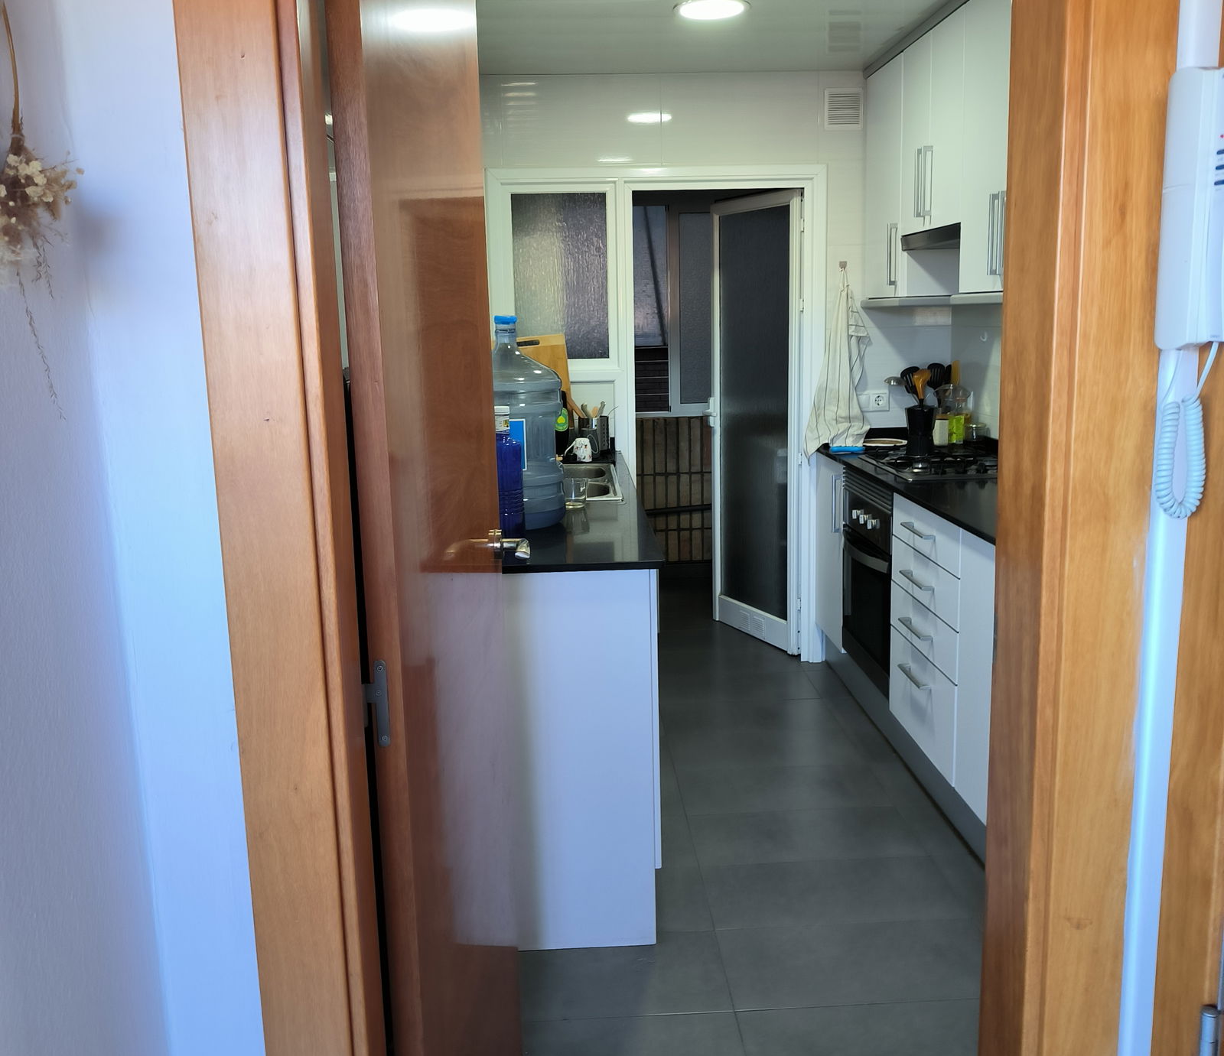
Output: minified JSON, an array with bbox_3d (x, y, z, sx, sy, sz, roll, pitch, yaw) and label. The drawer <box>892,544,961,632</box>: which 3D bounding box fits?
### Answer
[{"bbox_3d":[1.102,0.136,3.167,0.467,0.141,0.585,-2,11,-2],"label":"drawer"}]

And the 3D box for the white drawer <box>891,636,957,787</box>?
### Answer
[{"bbox_3d":[1.110,0.477,3.230,0.467,0.275,0.588,-2,11,-2],"label":"white drawer"}]

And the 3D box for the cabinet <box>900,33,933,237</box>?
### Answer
[{"bbox_3d":[1.145,-1.252,3.630,0.345,0.585,0.295,-2,11,-2],"label":"cabinet"}]

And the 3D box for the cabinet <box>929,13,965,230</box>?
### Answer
[{"bbox_3d":[1.176,-1.224,3.418,0.350,0.598,0.290,-2,10,-2],"label":"cabinet"}]

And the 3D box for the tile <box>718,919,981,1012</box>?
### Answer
[{"bbox_3d":[0.542,0.948,2.457,0.600,0.010,0.308,-2,11,-2],"label":"tile"}]

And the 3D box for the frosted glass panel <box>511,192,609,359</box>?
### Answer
[{"bbox_3d":[-0.192,-0.943,4.257,0.354,0.604,0.015,-2,11,-2],"label":"frosted glass panel"}]

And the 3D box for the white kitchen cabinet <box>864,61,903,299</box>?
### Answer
[{"bbox_3d":[1.132,-1.223,3.998,0.345,0.784,0.417,-2,11,-2],"label":"white kitchen cabinet"}]

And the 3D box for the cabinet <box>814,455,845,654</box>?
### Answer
[{"bbox_3d":[1.106,0.077,4.334,0.570,0.692,0.450,-2,10,-2],"label":"cabinet"}]

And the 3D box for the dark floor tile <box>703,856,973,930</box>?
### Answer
[{"bbox_3d":[0.522,0.878,2.716,0.598,0.010,0.304,-2,10,-2],"label":"dark floor tile"}]

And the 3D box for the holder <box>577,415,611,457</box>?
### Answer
[{"bbox_3d":[-0.066,-0.351,4.226,0.120,0.140,0.110,-2,10,-2],"label":"holder"}]

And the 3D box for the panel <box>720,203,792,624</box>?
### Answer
[{"bbox_3d":[0.586,-0.468,4.732,0.015,1.664,0.538,-6,12,-25],"label":"panel"}]

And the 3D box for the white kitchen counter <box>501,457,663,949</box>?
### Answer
[{"bbox_3d":[-0.241,0.318,3.456,0.630,0.865,2.120,-2,10,-2],"label":"white kitchen counter"}]

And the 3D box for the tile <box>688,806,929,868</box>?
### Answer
[{"bbox_3d":[0.509,0.824,3.015,0.598,0.010,0.304,-2,10,-2],"label":"tile"}]

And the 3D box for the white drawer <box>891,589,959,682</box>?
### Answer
[{"bbox_3d":[1.105,0.273,3.193,0.467,0.139,0.585,-2,11,-2],"label":"white drawer"}]

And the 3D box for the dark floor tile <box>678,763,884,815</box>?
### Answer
[{"bbox_3d":[0.496,0.769,3.315,0.598,0.010,0.304,-2,10,-2],"label":"dark floor tile"}]

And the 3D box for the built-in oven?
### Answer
[{"bbox_3d":[1.108,0.158,3.810,0.570,0.682,0.610,-2,10,-2],"label":"built-in oven"}]

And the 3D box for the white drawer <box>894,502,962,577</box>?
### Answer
[{"bbox_3d":[1.096,0.006,3.163,0.510,0.131,0.595,-2,10,-2],"label":"white drawer"}]

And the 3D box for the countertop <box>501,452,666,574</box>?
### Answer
[{"bbox_3d":[-0.236,-0.097,3.352,0.600,0.025,2.040,-2,11,-2],"label":"countertop"}]

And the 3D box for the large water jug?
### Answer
[{"bbox_3d":[-0.252,-0.264,2.815,0.270,0.507,0.270,-2,10,-2],"label":"large water jug"}]

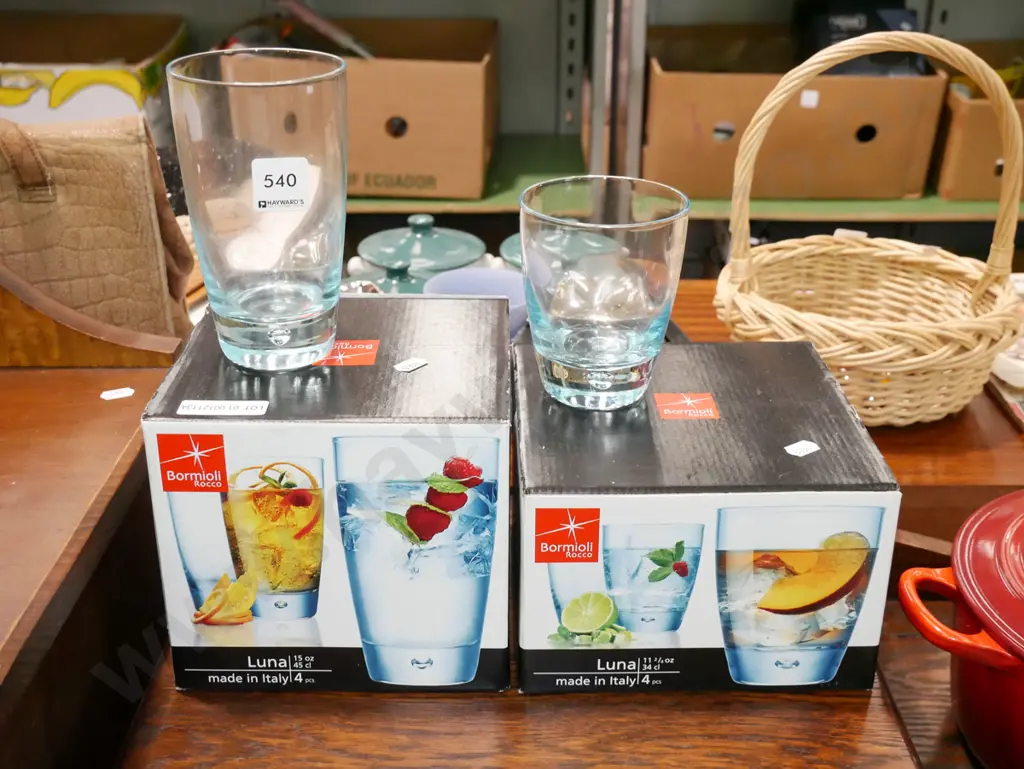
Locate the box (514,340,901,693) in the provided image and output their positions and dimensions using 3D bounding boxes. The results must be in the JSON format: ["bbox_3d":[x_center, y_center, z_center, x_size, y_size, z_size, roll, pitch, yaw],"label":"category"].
[{"bbox_3d":[0.092,0.066,0.657,0.178,0.117,0.175,0,25,-1],"label":"box"}]

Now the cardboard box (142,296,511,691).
[{"bbox_3d":[-0.085,0.053,0.640,0.167,0.152,0.158,0,25,0],"label":"cardboard box"}]

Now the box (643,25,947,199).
[{"bbox_3d":[0.474,-0.509,2.201,0.483,0.217,0.440,1,24,1],"label":"box"}]

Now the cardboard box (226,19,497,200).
[{"bbox_3d":[-0.254,-0.526,2.215,0.423,0.230,0.490,1,24,2],"label":"cardboard box"}]

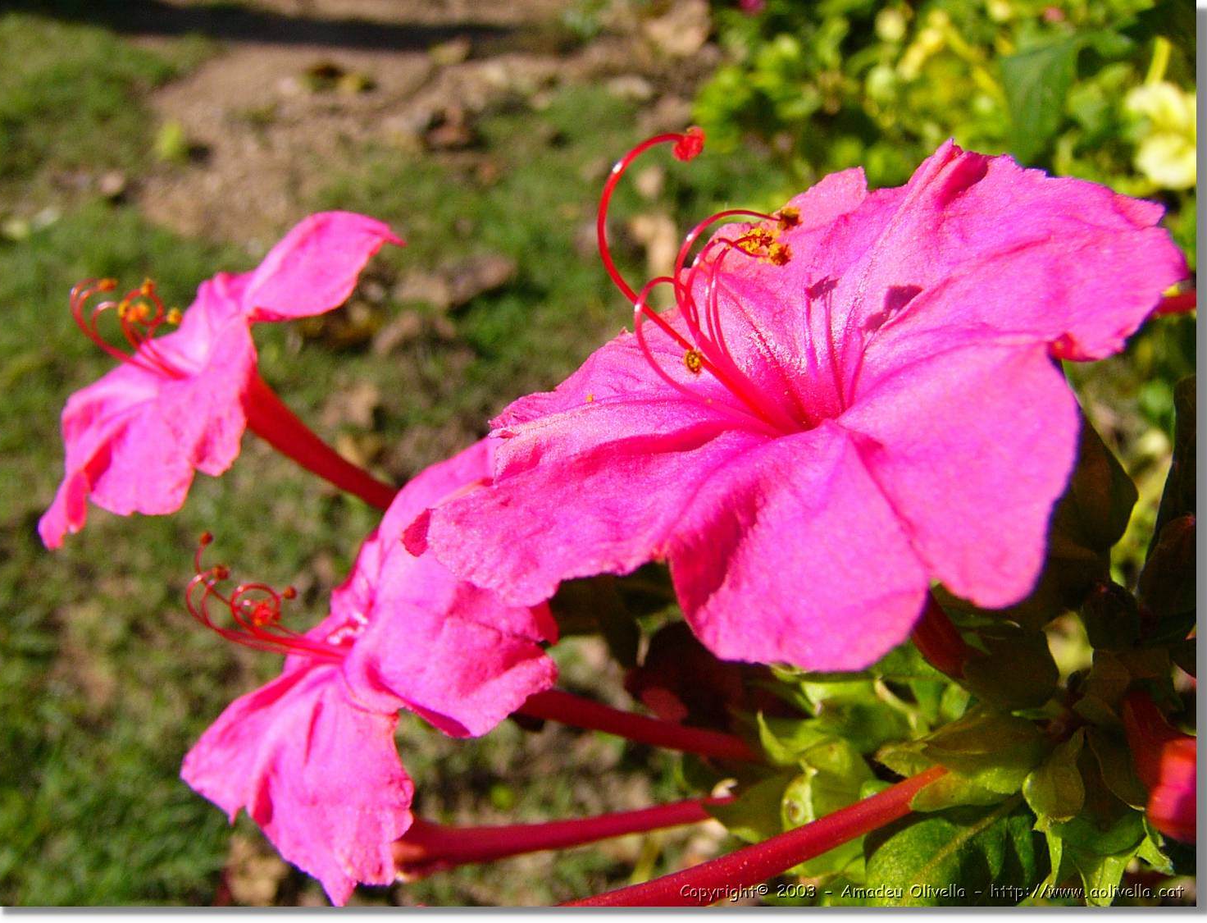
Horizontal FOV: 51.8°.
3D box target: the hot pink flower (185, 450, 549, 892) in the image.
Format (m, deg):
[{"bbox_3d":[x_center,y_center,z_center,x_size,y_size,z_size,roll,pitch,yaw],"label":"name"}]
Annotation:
[{"bbox_3d":[-0.022,0.020,0.120,0.024,0.046,0.038,28,7,-30],"label":"hot pink flower"}]

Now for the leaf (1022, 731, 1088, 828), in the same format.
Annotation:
[{"bbox_3d":[0.039,0.027,0.107,0.005,0.009,0.004,20,15,17],"label":"leaf"}]

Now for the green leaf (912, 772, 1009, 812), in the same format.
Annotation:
[{"bbox_3d":[0.031,0.028,0.107,0.009,0.004,0.005,-16,43,-18],"label":"green leaf"}]

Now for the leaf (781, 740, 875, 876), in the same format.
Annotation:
[{"bbox_3d":[0.022,0.034,0.122,0.009,0.013,0.006,-11,12,19],"label":"leaf"}]

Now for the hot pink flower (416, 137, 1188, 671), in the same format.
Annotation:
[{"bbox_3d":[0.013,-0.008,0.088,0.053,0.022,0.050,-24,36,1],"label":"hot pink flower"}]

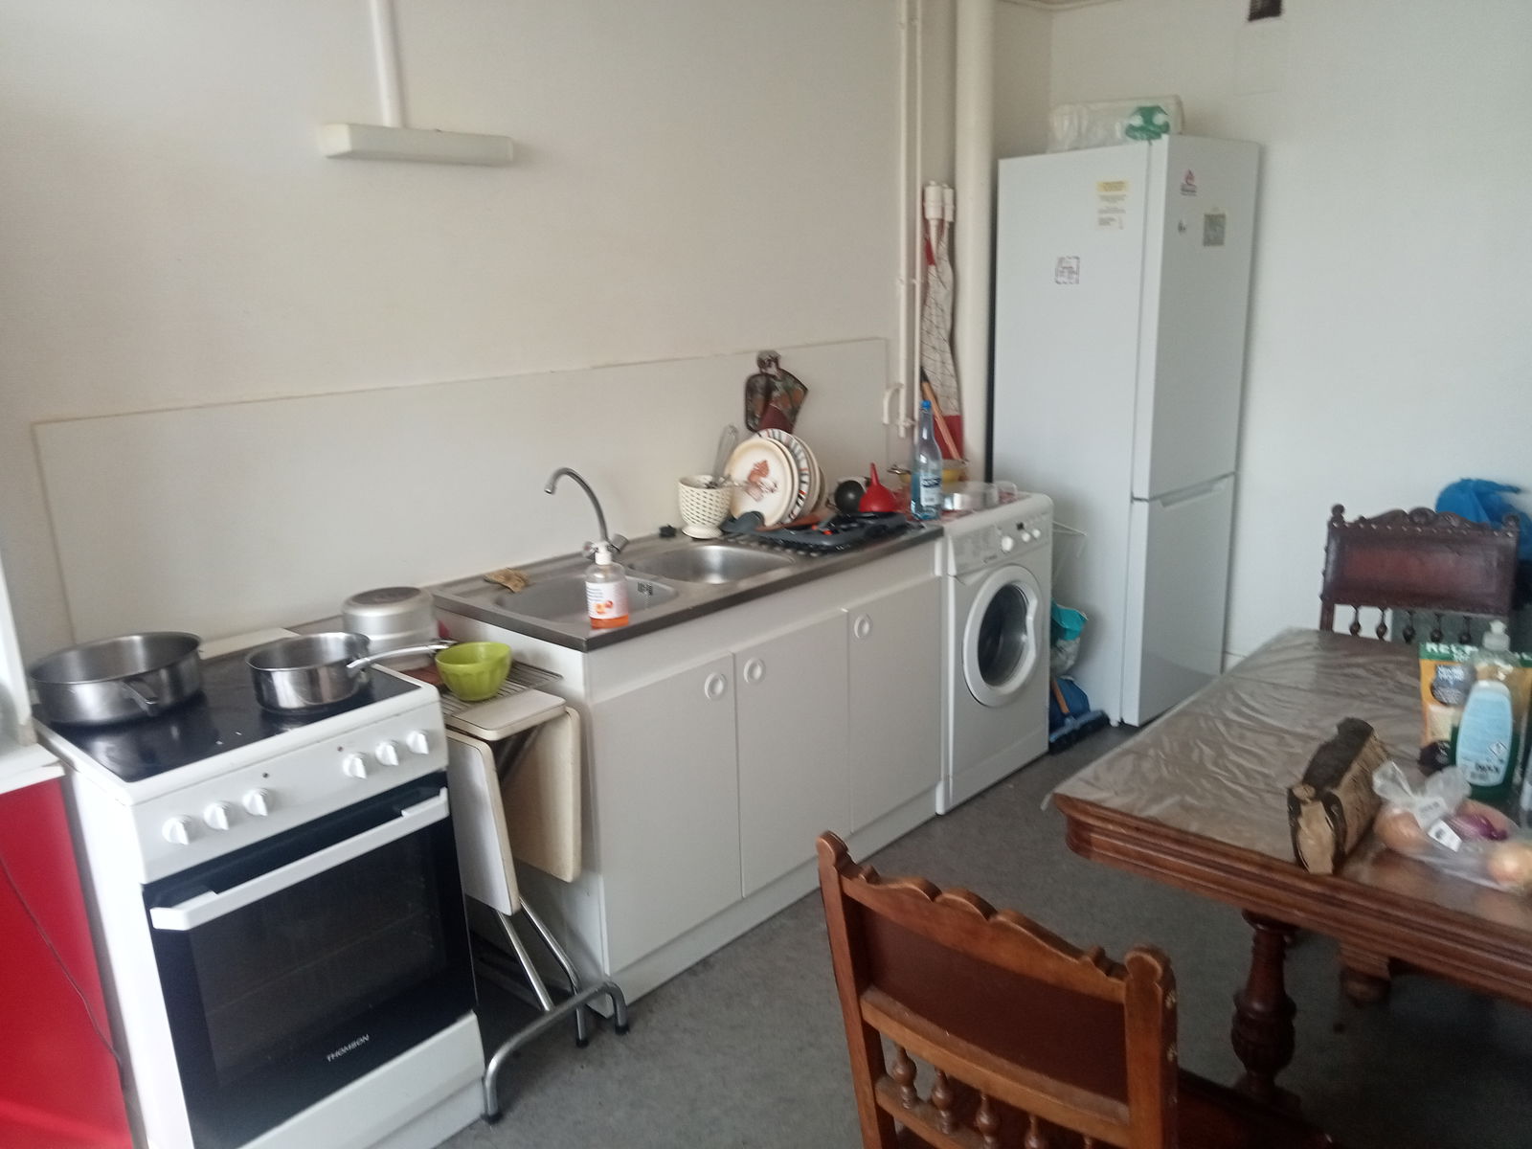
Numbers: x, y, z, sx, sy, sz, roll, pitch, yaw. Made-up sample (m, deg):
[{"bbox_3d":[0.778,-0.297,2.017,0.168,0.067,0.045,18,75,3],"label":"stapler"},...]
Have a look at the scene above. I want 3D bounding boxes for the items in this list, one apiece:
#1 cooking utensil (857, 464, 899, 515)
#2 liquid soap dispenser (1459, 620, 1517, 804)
[{"bbox_3d":[0.304,-0.239,3.392,0.110,0.124,0.110,-2,15,1],"label":"cooking utensil"},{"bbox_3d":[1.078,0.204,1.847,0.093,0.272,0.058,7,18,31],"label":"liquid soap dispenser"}]

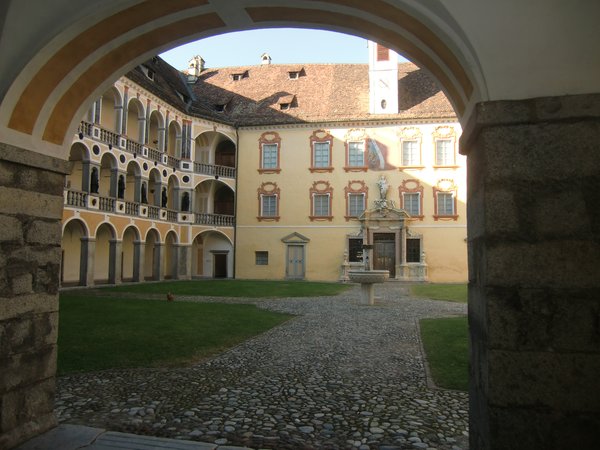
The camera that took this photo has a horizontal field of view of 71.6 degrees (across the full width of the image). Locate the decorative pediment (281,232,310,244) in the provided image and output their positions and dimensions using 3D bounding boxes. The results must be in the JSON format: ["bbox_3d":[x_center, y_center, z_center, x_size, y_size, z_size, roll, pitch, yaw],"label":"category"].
[{"bbox_3d":[-0.335,1.049,33.572,2.355,0.888,0.400,0,-5,7],"label":"decorative pediment"}]

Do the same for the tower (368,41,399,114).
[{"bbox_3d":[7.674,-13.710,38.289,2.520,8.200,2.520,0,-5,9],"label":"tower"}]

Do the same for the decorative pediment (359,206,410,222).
[{"bbox_3d":[6.684,-0.804,32.617,3.967,1.064,0.800,0,-5,7],"label":"decorative pediment"}]

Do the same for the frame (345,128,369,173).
[{"bbox_3d":[4.589,-6.020,33.727,1.944,3.559,0.300,0,-5,7],"label":"frame"}]

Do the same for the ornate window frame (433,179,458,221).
[{"bbox_3d":[11.444,-1.941,32.497,1.958,3.253,0.300,0,-5,7],"label":"ornate window frame"}]

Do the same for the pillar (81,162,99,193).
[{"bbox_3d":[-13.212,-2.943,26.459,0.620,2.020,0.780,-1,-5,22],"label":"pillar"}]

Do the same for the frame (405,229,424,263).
[{"bbox_3d":[9.277,1.746,33.780,1.540,2.678,0.300,0,-5,8],"label":"frame"}]

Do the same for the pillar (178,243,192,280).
[{"bbox_3d":[-9.295,3.013,33.451,1.150,2.870,0.600,5,-6,-41],"label":"pillar"}]

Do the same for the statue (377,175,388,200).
[{"bbox_3d":[7.006,-3.154,35.218,0.950,2.100,0.700,0,-5,9],"label":"statue"}]

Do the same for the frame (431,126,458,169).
[{"bbox_3d":[11.578,-6.124,32.831,2.054,3.393,0.300,0,-5,7],"label":"frame"}]

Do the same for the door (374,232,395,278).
[{"bbox_3d":[7.203,2.623,35.314,1.860,3.720,0.200,0,-5,9],"label":"door"}]

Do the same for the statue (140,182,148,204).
[{"bbox_3d":[-11.304,-2.342,30.314,0.420,1.660,0.500,-1,-5,22],"label":"statue"}]

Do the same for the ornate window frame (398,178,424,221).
[{"bbox_3d":[8.836,-1.942,32.835,1.930,3.279,0.300,0,-5,7],"label":"ornate window frame"}]

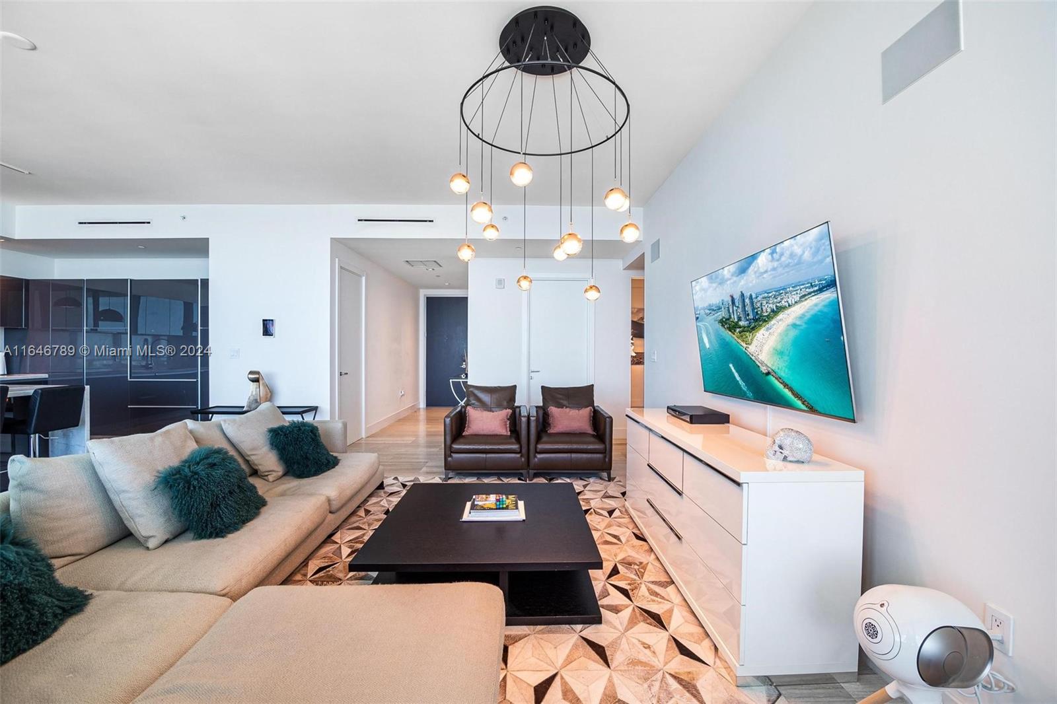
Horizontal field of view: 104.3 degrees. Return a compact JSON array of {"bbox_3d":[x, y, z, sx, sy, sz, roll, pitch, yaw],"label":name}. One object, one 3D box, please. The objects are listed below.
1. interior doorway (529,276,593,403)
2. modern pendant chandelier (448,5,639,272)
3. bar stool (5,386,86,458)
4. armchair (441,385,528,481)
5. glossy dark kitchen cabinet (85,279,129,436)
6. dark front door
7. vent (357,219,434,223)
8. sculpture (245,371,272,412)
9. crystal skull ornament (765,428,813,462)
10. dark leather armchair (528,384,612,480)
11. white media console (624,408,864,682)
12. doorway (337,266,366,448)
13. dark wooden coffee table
[{"bbox_3d":[0.440,0.095,5.840,0.950,2.270,0.110,0,0,-1],"label":"interior doorway"},{"bbox_3d":[0.097,-1.020,2.265,1.000,1.400,0.970,0,0,-1],"label":"modern pendant chandelier"},{"bbox_3d":[-3.993,0.760,3.330,0.470,0.940,0.380,0,0,-1],"label":"bar stool"},{"bbox_3d":[-0.403,0.790,4.275,0.790,0.860,0.820,0,0,-1],"label":"armchair"},{"bbox_3d":[-6.108,0.086,6.199,0.646,2.282,0.600,0,0,-1],"label":"glossy dark kitchen cabinet"},{"bbox_3d":[-1.791,0.020,9.000,0.920,2.420,0.080,0,0,-1],"label":"dark front door"},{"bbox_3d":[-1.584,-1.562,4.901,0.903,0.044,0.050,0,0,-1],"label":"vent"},{"bbox_3d":[-3.010,0.434,4.554,0.271,0.454,0.180,0,0,-1],"label":"sculpture"},{"bbox_3d":[1.070,0.373,1.685,0.165,0.140,0.120,0,0,21],"label":"crystal skull ornament"},{"bbox_3d":[0.395,0.807,4.335,0.810,0.885,0.820,0,0,-1],"label":"dark leather armchair"},{"bbox_3d":[1.029,0.865,2.412,0.478,0.824,1.720,0,0,-1],"label":"white media console"},{"bbox_3d":[-2.379,0.065,5.459,0.100,2.355,0.900,0,0,-1],"label":"doorway"},{"bbox_3d":[-0.243,1.081,2.390,1.125,0.280,1.120,0,0,-1],"label":"dark wooden coffee table"}]

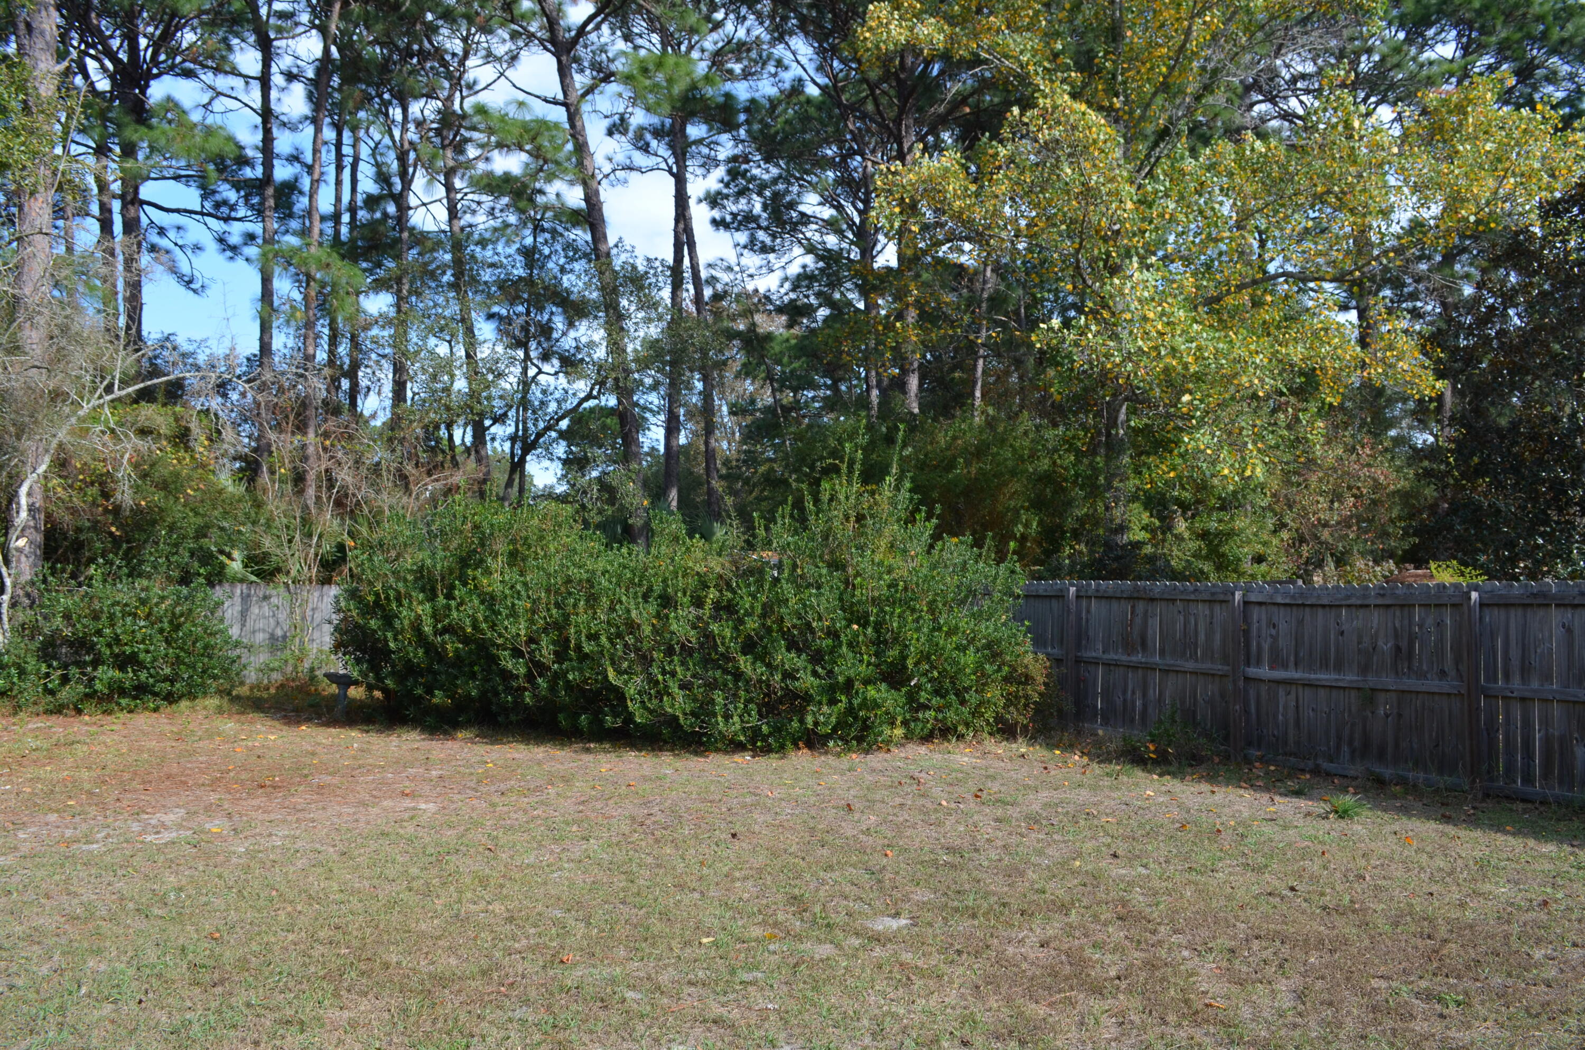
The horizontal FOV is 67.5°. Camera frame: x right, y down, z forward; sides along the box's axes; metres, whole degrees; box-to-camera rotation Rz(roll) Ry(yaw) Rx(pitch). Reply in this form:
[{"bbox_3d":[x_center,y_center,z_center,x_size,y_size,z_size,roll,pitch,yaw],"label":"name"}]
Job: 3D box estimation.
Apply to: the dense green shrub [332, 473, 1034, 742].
[{"bbox_3d":[-1.450,1.000,14.700,8.700,3.000,3.500,-1,-3,11],"label":"dense green shrub"}]

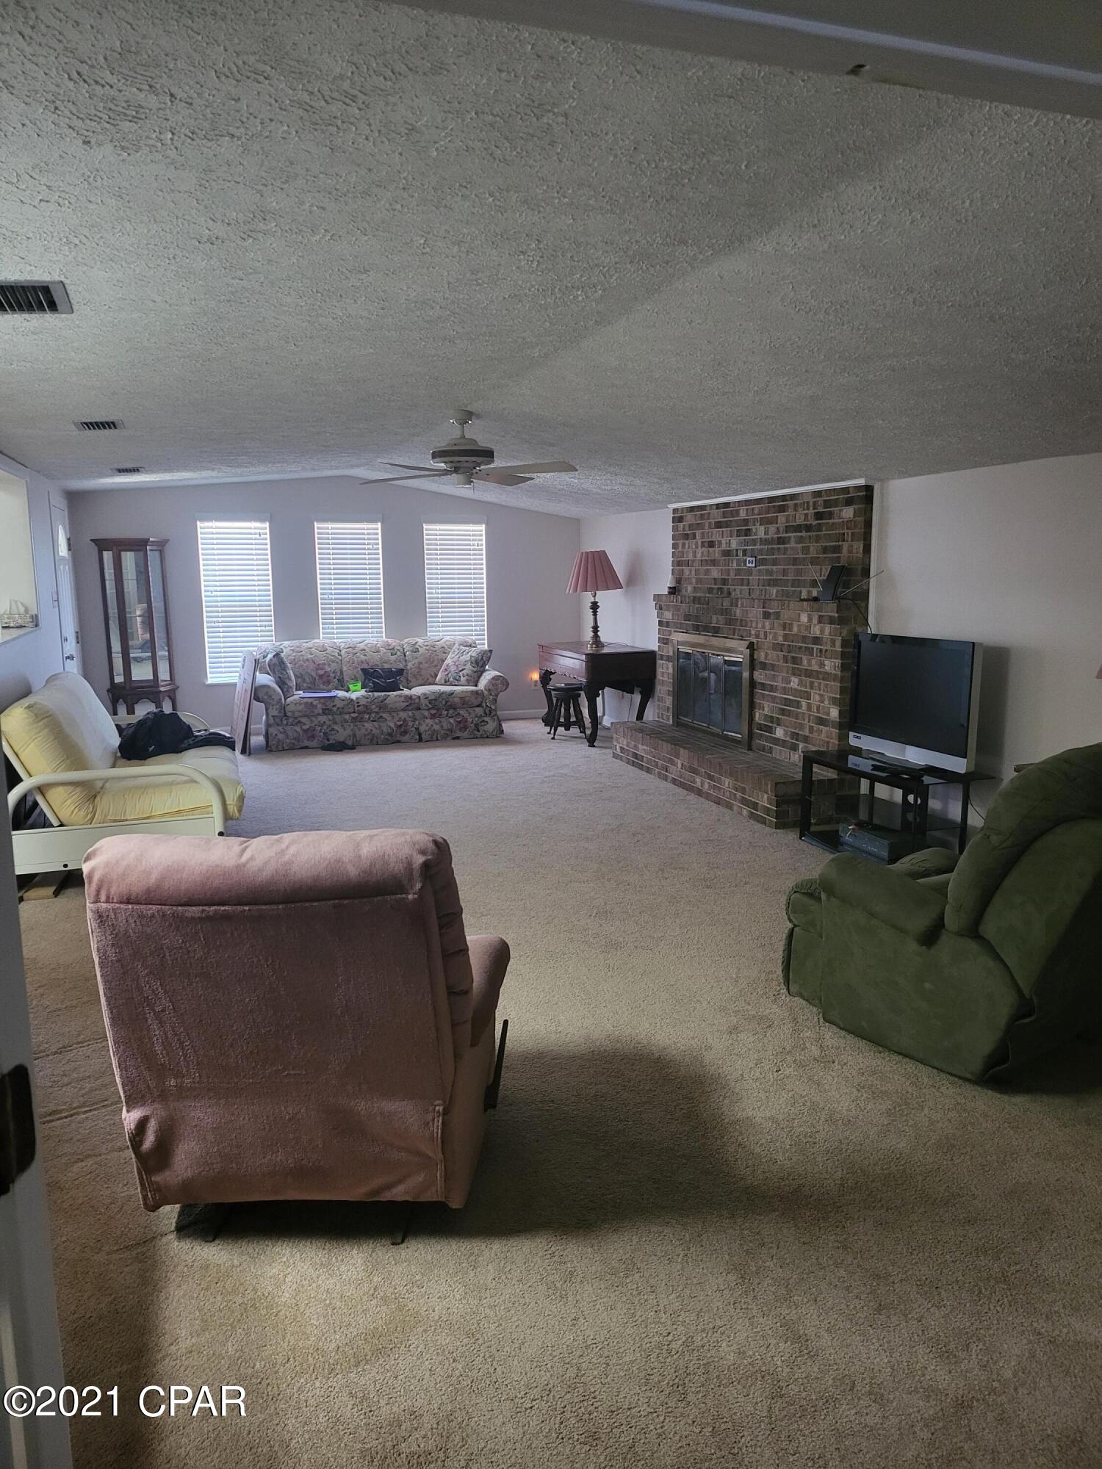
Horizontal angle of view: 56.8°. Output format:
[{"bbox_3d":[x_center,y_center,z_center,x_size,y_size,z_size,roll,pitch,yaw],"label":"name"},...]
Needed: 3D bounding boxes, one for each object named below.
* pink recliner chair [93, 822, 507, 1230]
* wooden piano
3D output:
[{"bbox_3d":[-0.555,0.619,2.514,0.860,0.950,0.900,-1,9,-2],"label":"pink recliner chair"},{"bbox_3d":[0.378,-0.400,9.483,0.603,0.798,1.470,-3,9,-18],"label":"wooden piano"}]

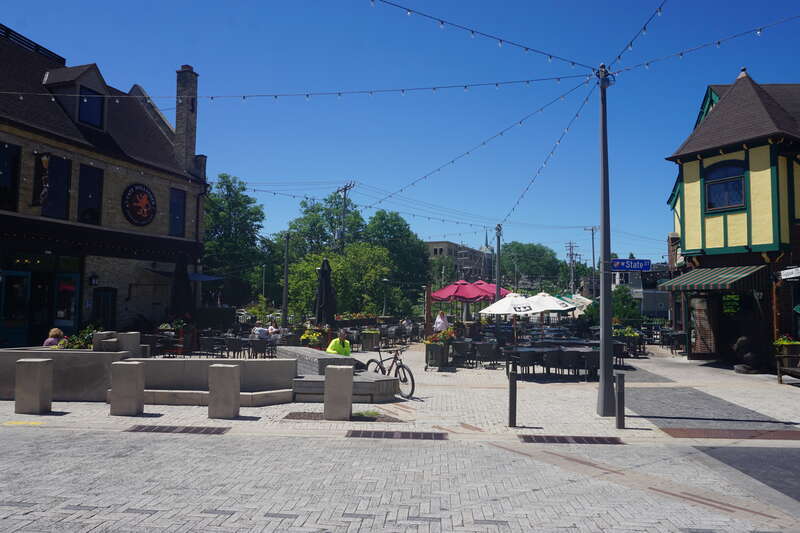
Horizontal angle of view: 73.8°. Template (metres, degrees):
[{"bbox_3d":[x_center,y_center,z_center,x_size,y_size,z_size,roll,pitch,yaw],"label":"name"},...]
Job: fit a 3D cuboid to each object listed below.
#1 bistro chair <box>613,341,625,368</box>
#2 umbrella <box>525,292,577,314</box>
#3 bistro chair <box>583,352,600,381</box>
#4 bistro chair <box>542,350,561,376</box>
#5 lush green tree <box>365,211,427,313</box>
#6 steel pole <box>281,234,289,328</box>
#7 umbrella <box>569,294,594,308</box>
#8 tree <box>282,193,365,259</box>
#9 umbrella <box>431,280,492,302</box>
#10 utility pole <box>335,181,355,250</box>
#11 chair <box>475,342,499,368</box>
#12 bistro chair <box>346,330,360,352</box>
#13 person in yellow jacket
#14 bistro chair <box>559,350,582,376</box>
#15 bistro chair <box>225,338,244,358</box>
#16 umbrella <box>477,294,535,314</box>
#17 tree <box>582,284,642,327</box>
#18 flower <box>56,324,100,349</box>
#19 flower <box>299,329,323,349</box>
[{"bbox_3d":[7.366,2.958,18.100,0.540,0.810,0.560,1,-4,0],"label":"bistro chair"},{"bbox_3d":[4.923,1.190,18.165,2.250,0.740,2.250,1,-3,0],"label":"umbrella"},{"bbox_3d":[5.509,2.769,15.300,0.540,0.800,0.560,1,-4,0],"label":"bistro chair"},{"bbox_3d":[4.134,2.692,14.500,0.550,0.800,0.580,1,-3,3],"label":"bistro chair"},{"bbox_3d":[-0.316,-0.120,48.087,6.200,10.000,6.000,1,-3,0],"label":"lush green tree"},{"bbox_3d":[-7.224,0.959,33.495,0.330,5.970,0.330,1,-3,0],"label":"steel pole"},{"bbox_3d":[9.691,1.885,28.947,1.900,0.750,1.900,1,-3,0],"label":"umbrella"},{"bbox_3d":[-6.814,-0.757,48.119,7.200,11.100,6.800,1,-3,0],"label":"tree"},{"bbox_3d":[2.558,1.919,22.000,2.650,2.700,2.650,1,-3,0],"label":"umbrella"},{"bbox_3d":[-4.089,-0.879,40.000,0.450,11.000,2.400,2,-4,-26],"label":"utility pole"},{"bbox_3d":[2.823,2.864,17.300,0.580,0.810,0.580,1,-4,0],"label":"chair"},{"bbox_3d":[-1.901,3.066,21.800,0.540,0.840,0.570,2,-3,-17],"label":"bistro chair"},{"bbox_3d":[-1.523,2.237,13.100,0.600,1.350,0.700,0,-4,11],"label":"person in yellow jacket"},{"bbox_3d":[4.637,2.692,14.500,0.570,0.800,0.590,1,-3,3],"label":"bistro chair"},{"bbox_3d":[-6.115,3.004,19.700,0.550,0.820,0.580,0,-3,14],"label":"bistro chair"},{"bbox_3d":[3.798,2.093,18.000,2.250,2.450,2.250,1,-3,-11],"label":"umbrella"},{"bbox_3d":[16.263,3.383,41.000,4.300,4.000,4.000,1,-3,0],"label":"tree"},{"bbox_3d":[-7.110,1.646,11.719,0.900,0.680,0.700,1,-3,0],"label":"flower"},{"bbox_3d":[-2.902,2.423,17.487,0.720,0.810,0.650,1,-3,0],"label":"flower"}]

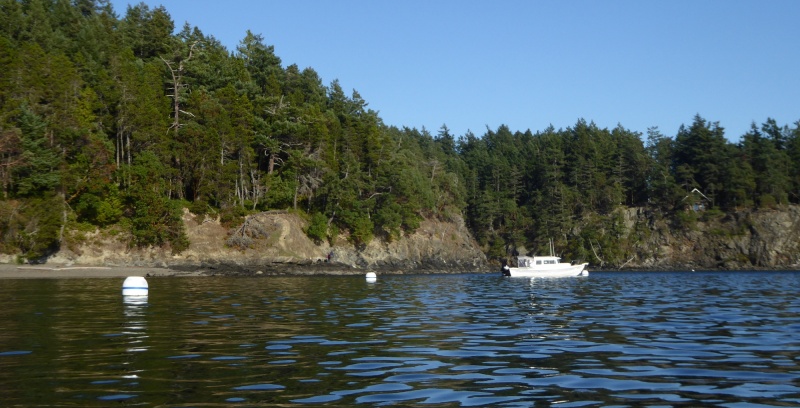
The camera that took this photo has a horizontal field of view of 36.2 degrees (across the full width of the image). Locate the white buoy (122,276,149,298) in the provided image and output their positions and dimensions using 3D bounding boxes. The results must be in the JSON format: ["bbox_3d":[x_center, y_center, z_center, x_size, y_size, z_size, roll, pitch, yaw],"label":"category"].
[{"bbox_3d":[-6.686,2.116,31.000,0.640,0.550,0.640,0,-3,0],"label":"white buoy"}]

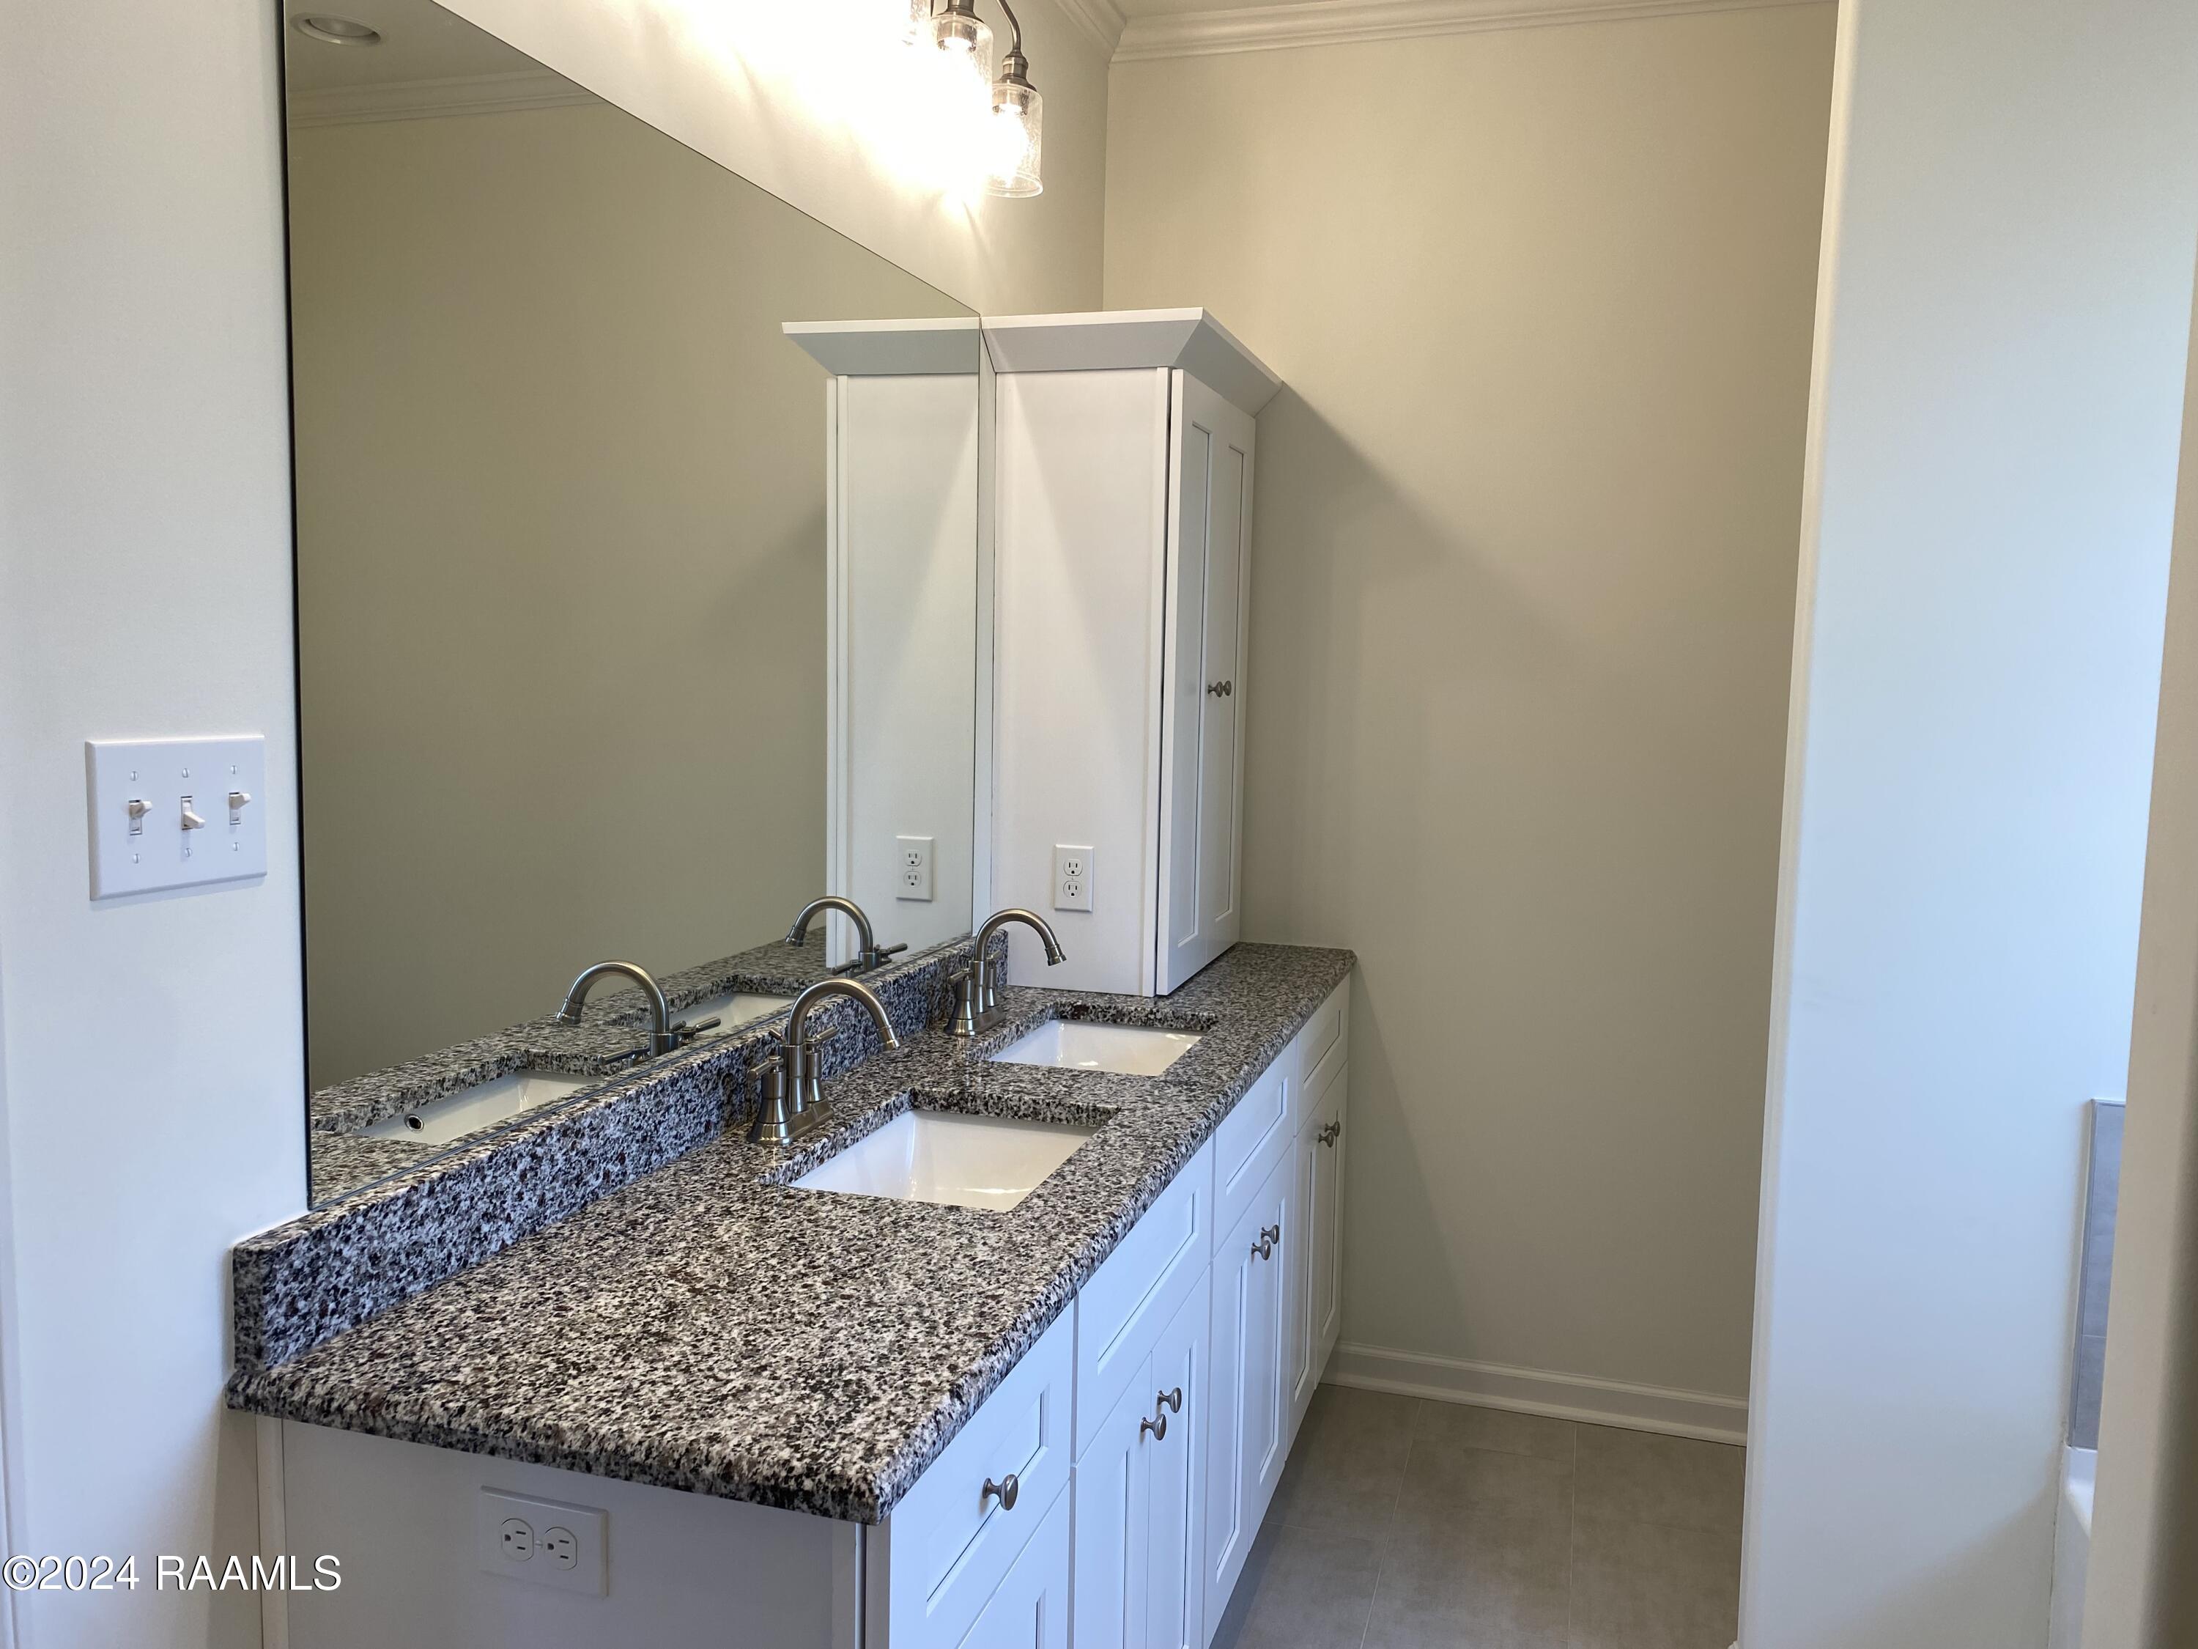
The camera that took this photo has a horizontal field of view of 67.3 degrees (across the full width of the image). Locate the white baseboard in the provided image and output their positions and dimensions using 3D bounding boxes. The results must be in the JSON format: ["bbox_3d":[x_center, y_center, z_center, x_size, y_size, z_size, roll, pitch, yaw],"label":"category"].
[{"bbox_3d":[0.869,1.148,3.341,0.836,0.087,0.020,3,6,17],"label":"white baseboard"}]

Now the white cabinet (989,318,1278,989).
[{"bbox_3d":[0.074,-0.298,3.094,0.381,1.141,0.691,3,6,17],"label":"white cabinet"}]

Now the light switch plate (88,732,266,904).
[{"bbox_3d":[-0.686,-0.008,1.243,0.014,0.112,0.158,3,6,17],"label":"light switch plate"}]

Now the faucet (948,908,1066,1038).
[{"bbox_3d":[-0.133,0.225,2.643,0.172,0.182,0.217,3,6,17],"label":"faucet"}]

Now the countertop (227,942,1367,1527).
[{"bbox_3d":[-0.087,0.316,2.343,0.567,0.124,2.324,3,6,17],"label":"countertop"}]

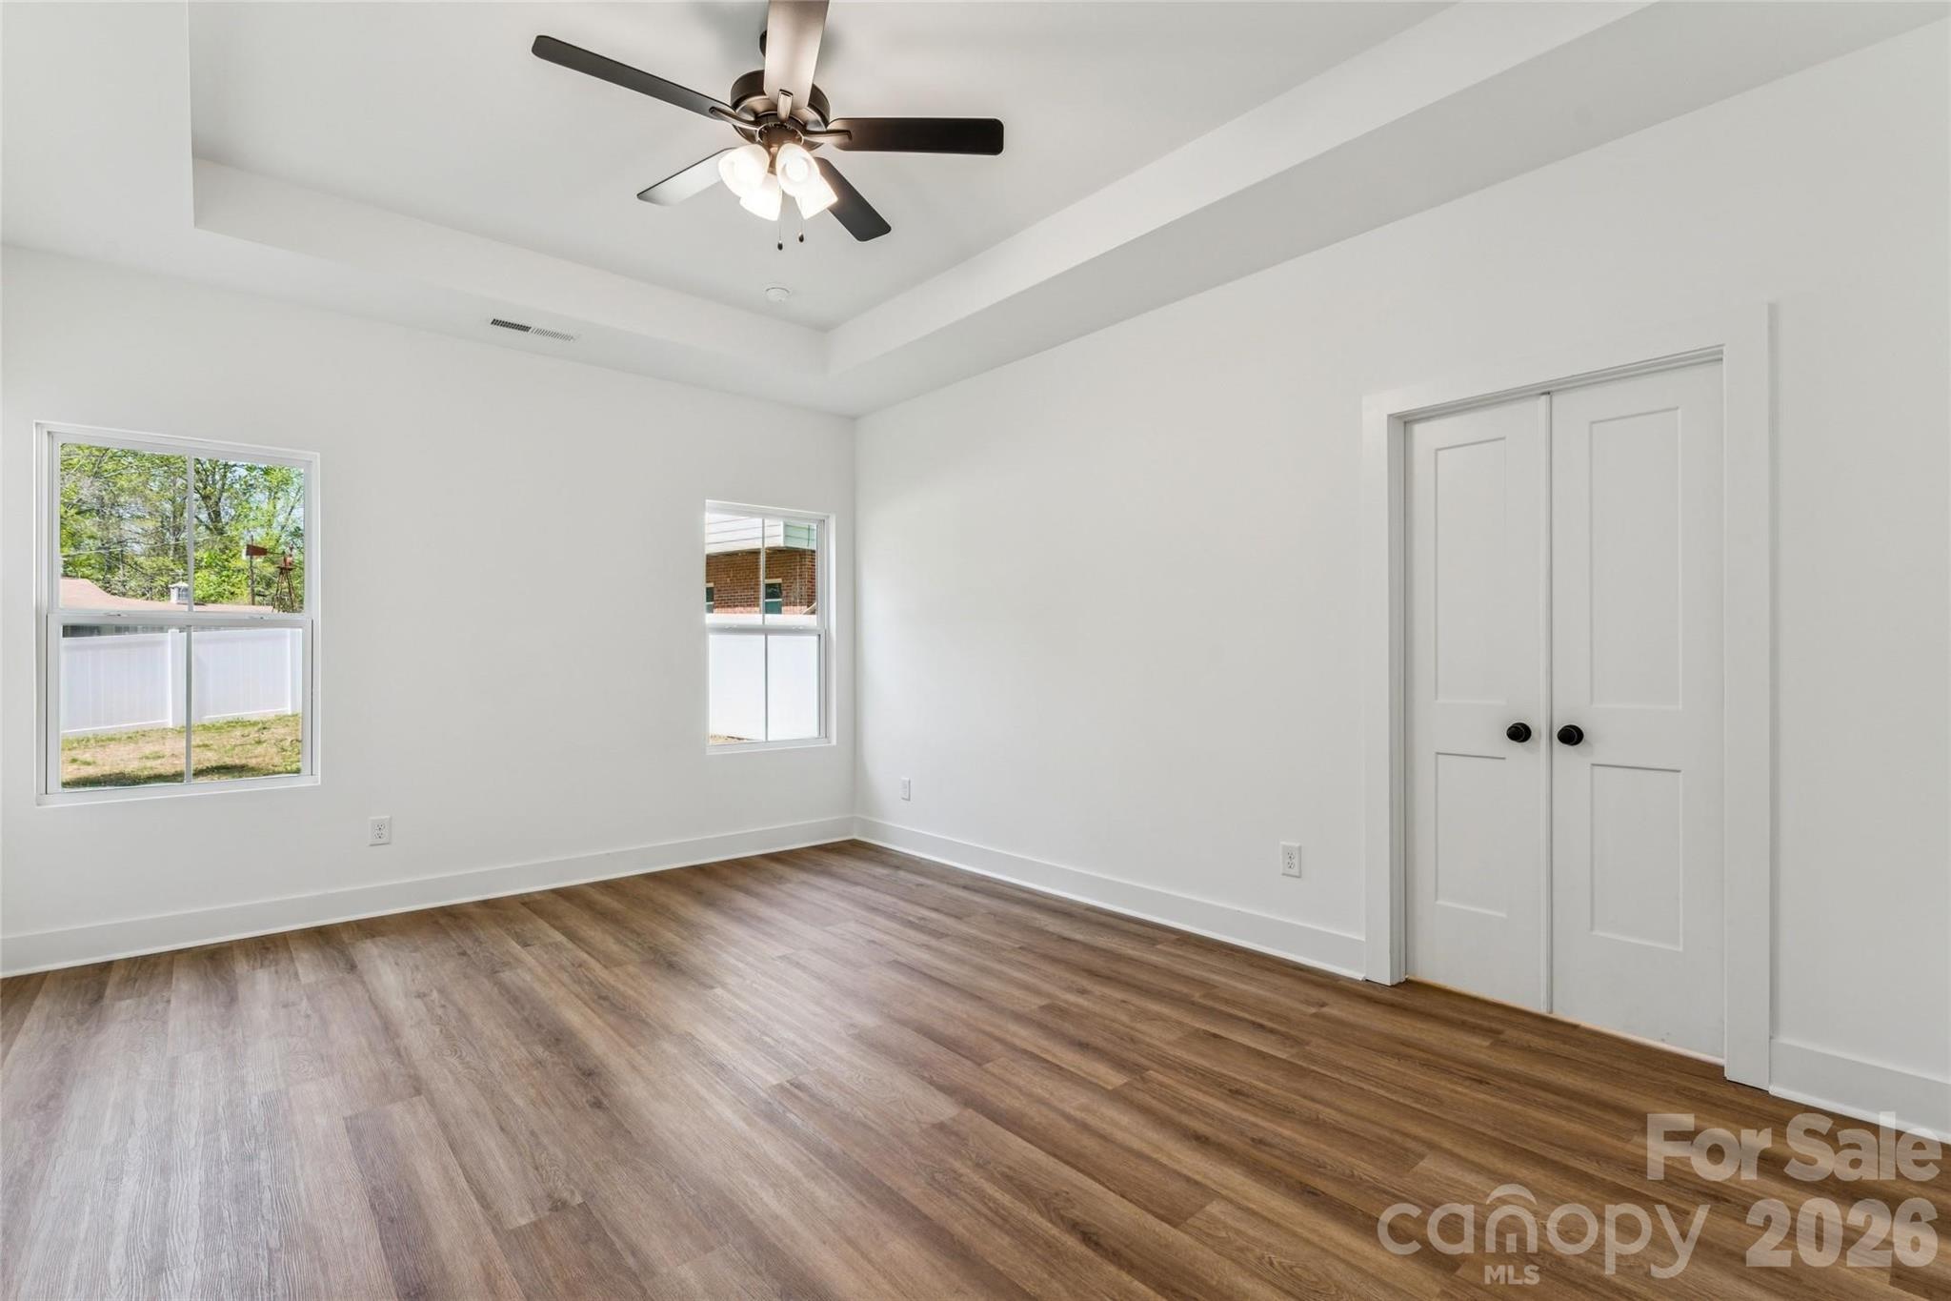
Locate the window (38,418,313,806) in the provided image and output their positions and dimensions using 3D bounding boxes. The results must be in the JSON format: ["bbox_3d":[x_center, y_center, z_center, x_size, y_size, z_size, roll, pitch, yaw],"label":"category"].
[{"bbox_3d":[-3.299,-0.148,3.642,0.860,1.430,0.090,0,0,-39],"label":"window"}]

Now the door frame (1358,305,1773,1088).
[{"bbox_3d":[1.850,0.133,2.826,0.140,2.145,1.100,0,0,-42],"label":"door frame"}]

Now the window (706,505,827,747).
[{"bbox_3d":[-1.259,-0.143,5.311,0.850,1.430,0.090,0,0,-39],"label":"window"}]

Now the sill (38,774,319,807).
[{"bbox_3d":[-3.281,0.581,3.622,0.875,0.040,0.100,0,0,-39],"label":"sill"}]

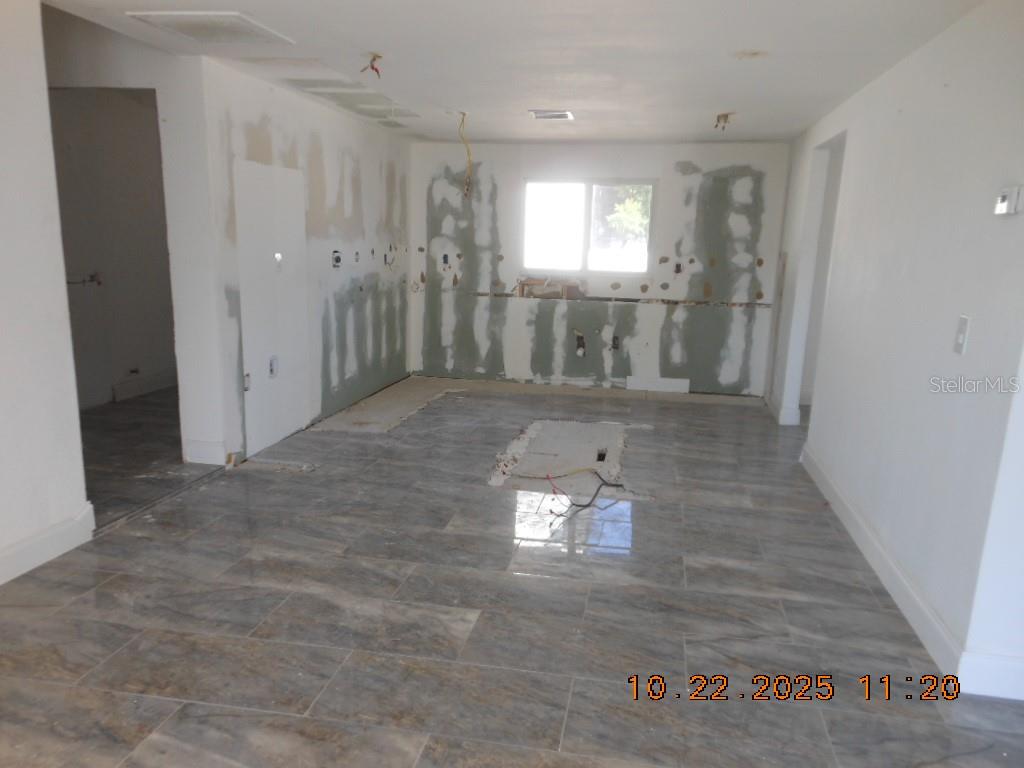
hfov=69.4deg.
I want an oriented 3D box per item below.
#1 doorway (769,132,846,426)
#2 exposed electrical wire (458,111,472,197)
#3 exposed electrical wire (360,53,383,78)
[{"bbox_3d":[2.213,-0.614,5.361,0.140,2.179,0.990,4,12,10],"label":"doorway"},{"bbox_3d":[-0.358,-1.731,5.633,0.090,0.660,0.090,4,12,10],"label":"exposed electrical wire"},{"bbox_3d":[-0.717,-1.637,3.805,0.095,0.120,0.085,4,12,10],"label":"exposed electrical wire"}]

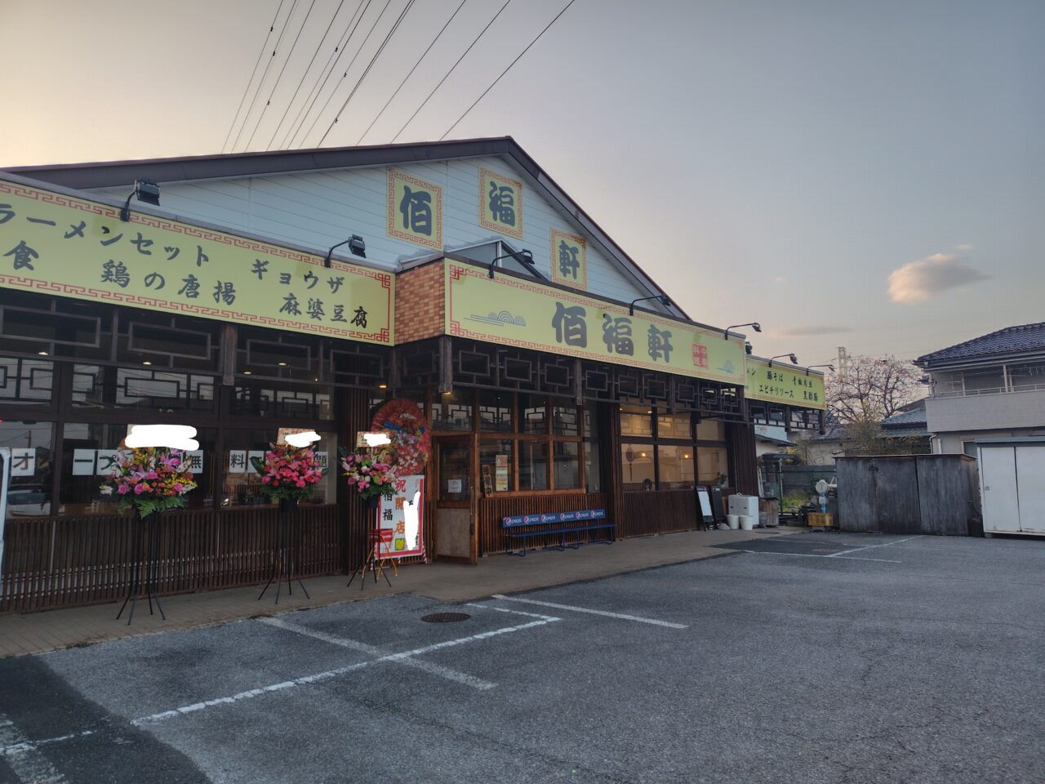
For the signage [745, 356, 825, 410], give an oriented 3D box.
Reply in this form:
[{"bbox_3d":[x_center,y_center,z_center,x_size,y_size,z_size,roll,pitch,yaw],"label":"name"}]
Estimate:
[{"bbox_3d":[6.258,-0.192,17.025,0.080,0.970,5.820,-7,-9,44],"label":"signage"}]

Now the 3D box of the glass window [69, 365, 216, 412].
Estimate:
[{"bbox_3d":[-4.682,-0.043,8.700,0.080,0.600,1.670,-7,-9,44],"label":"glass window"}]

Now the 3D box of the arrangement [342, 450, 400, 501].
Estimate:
[{"bbox_3d":[-2.042,1.126,9.360,0.540,0.690,0.760,-7,-9,44],"label":"arrangement"}]

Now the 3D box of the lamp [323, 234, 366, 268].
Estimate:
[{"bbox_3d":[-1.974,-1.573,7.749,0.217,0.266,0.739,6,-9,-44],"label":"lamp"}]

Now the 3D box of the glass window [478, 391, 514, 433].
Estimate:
[{"bbox_3d":[-0.482,0.350,12.467,0.834,0.774,0.089,6,-9,-44],"label":"glass window"}]

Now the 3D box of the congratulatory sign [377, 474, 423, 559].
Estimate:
[{"bbox_3d":[-1.893,1.922,10.775,0.894,1.251,0.070,6,-9,-44],"label":"congratulatory sign"}]

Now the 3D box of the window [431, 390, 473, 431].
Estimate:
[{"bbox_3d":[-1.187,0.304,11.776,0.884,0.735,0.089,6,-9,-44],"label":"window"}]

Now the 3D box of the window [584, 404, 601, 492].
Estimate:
[{"bbox_3d":[1.410,1.147,14.355,0.566,1.847,0.099,6,-9,-44],"label":"window"}]

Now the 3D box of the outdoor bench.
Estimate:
[{"bbox_3d":[0.801,2.696,13.466,0.470,0.685,2.880,-7,-9,44],"label":"outdoor bench"}]

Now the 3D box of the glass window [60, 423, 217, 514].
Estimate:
[{"bbox_3d":[-4.666,0.946,8.590,0.080,1.080,1.755,-7,-9,44],"label":"glass window"}]

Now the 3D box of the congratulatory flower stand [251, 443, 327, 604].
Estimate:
[{"bbox_3d":[-2.849,1.567,8.462,0.580,1.855,0.840,-7,-9,44],"label":"congratulatory flower stand"}]

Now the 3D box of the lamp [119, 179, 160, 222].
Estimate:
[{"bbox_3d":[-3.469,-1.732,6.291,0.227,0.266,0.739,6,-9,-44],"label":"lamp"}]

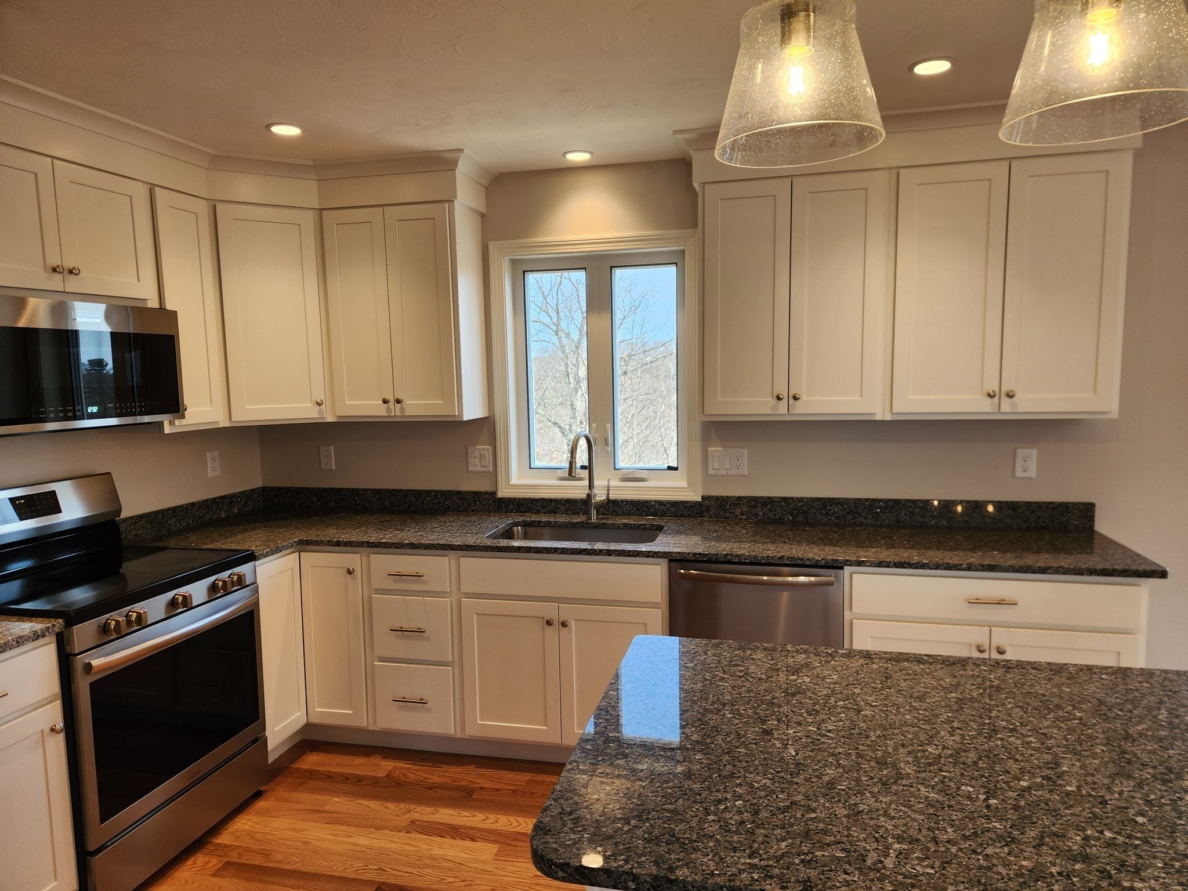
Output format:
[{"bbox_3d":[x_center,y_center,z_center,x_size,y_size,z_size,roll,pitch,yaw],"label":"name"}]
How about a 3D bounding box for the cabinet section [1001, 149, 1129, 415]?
[{"bbox_3d":[1.679,-0.570,2.923,0.362,0.876,0.318,0,6,13],"label":"cabinet section"}]

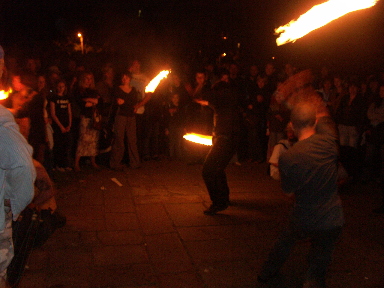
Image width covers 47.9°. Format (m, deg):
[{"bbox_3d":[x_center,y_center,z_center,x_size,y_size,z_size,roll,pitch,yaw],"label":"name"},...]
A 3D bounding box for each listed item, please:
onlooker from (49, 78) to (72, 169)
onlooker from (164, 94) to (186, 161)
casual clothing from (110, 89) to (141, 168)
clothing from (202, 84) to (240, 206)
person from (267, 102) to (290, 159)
[{"bbox_3d":[-2.287,-0.305,7.431,0.430,1.572,0.280,-2,9,-14],"label":"onlooker"},{"bbox_3d":[-0.317,-0.324,8.213,0.360,1.262,0.270,-1,9,-6],"label":"onlooker"},{"bbox_3d":[-1.171,-0.279,7.560,0.520,1.440,0.320,-1,9,-7],"label":"casual clothing"},{"bbox_3d":[0.358,0.006,5.303,0.420,1.553,0.430,-4,10,-24],"label":"clothing"},{"bbox_3d":[1.659,-0.232,8.207,0.460,1.108,0.300,2,9,11],"label":"person"}]

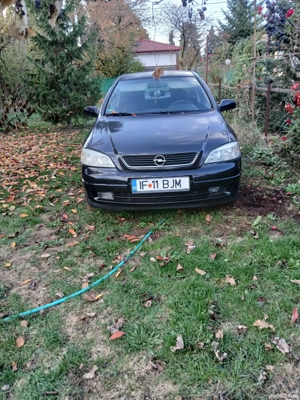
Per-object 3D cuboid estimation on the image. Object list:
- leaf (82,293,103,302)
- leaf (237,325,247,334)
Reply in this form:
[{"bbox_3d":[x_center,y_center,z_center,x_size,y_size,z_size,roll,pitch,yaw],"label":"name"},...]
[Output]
[{"bbox_3d":[-0.401,0.667,2.066,0.132,0.025,0.062,0,23,7],"label":"leaf"},{"bbox_3d":[0.516,0.716,1.669,0.052,0.030,0.040,-8,22,-14],"label":"leaf"}]

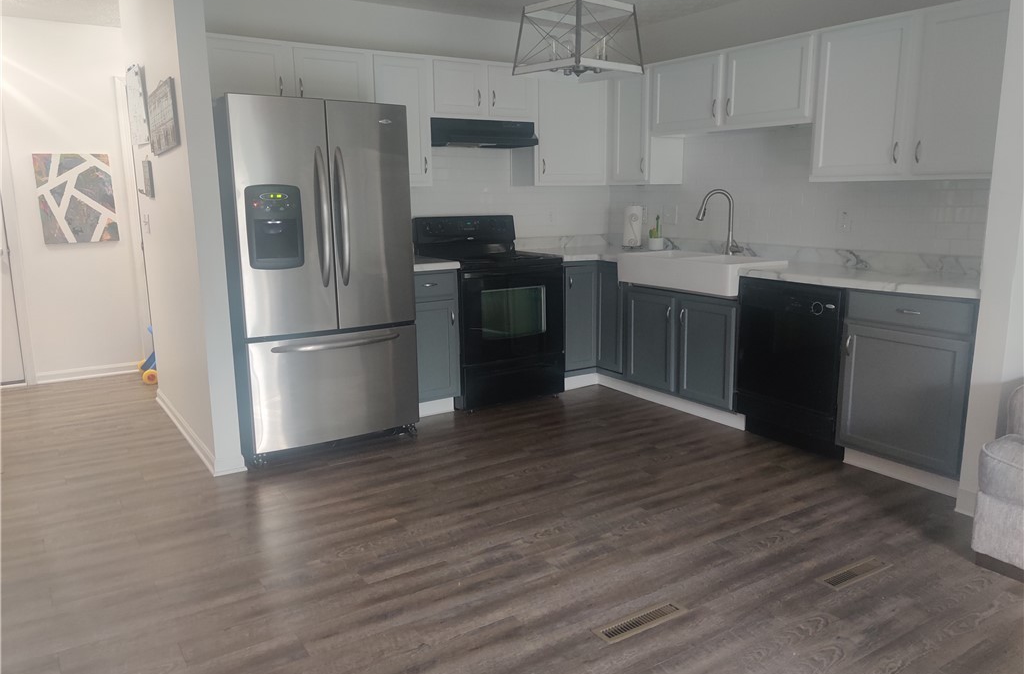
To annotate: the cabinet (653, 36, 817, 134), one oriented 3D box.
[{"bbox_3d":[1.361,-1.442,4.703,0.305,0.467,1.253,-7,12,-32],"label":"cabinet"}]

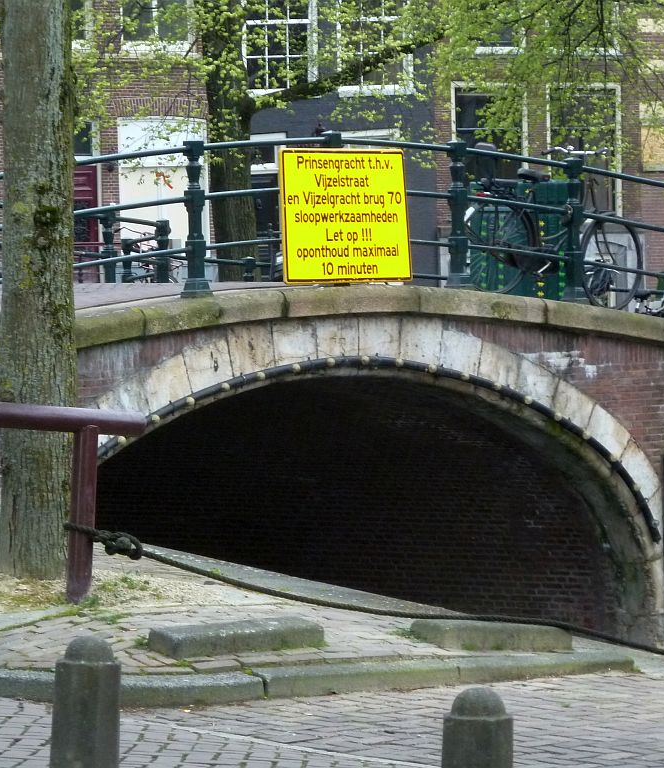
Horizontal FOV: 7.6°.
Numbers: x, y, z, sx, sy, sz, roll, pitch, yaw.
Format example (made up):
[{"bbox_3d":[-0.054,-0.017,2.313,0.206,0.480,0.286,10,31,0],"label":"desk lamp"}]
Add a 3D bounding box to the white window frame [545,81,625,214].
[{"bbox_3d":[4.033,-3.744,80.000,1.420,2.160,0.180,-1,1,-27],"label":"white window frame"}]

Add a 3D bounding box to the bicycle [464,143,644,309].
[{"bbox_3d":[1.648,-1.146,35.837,1.820,1.140,0.620,8,-5,-43],"label":"bicycle"}]

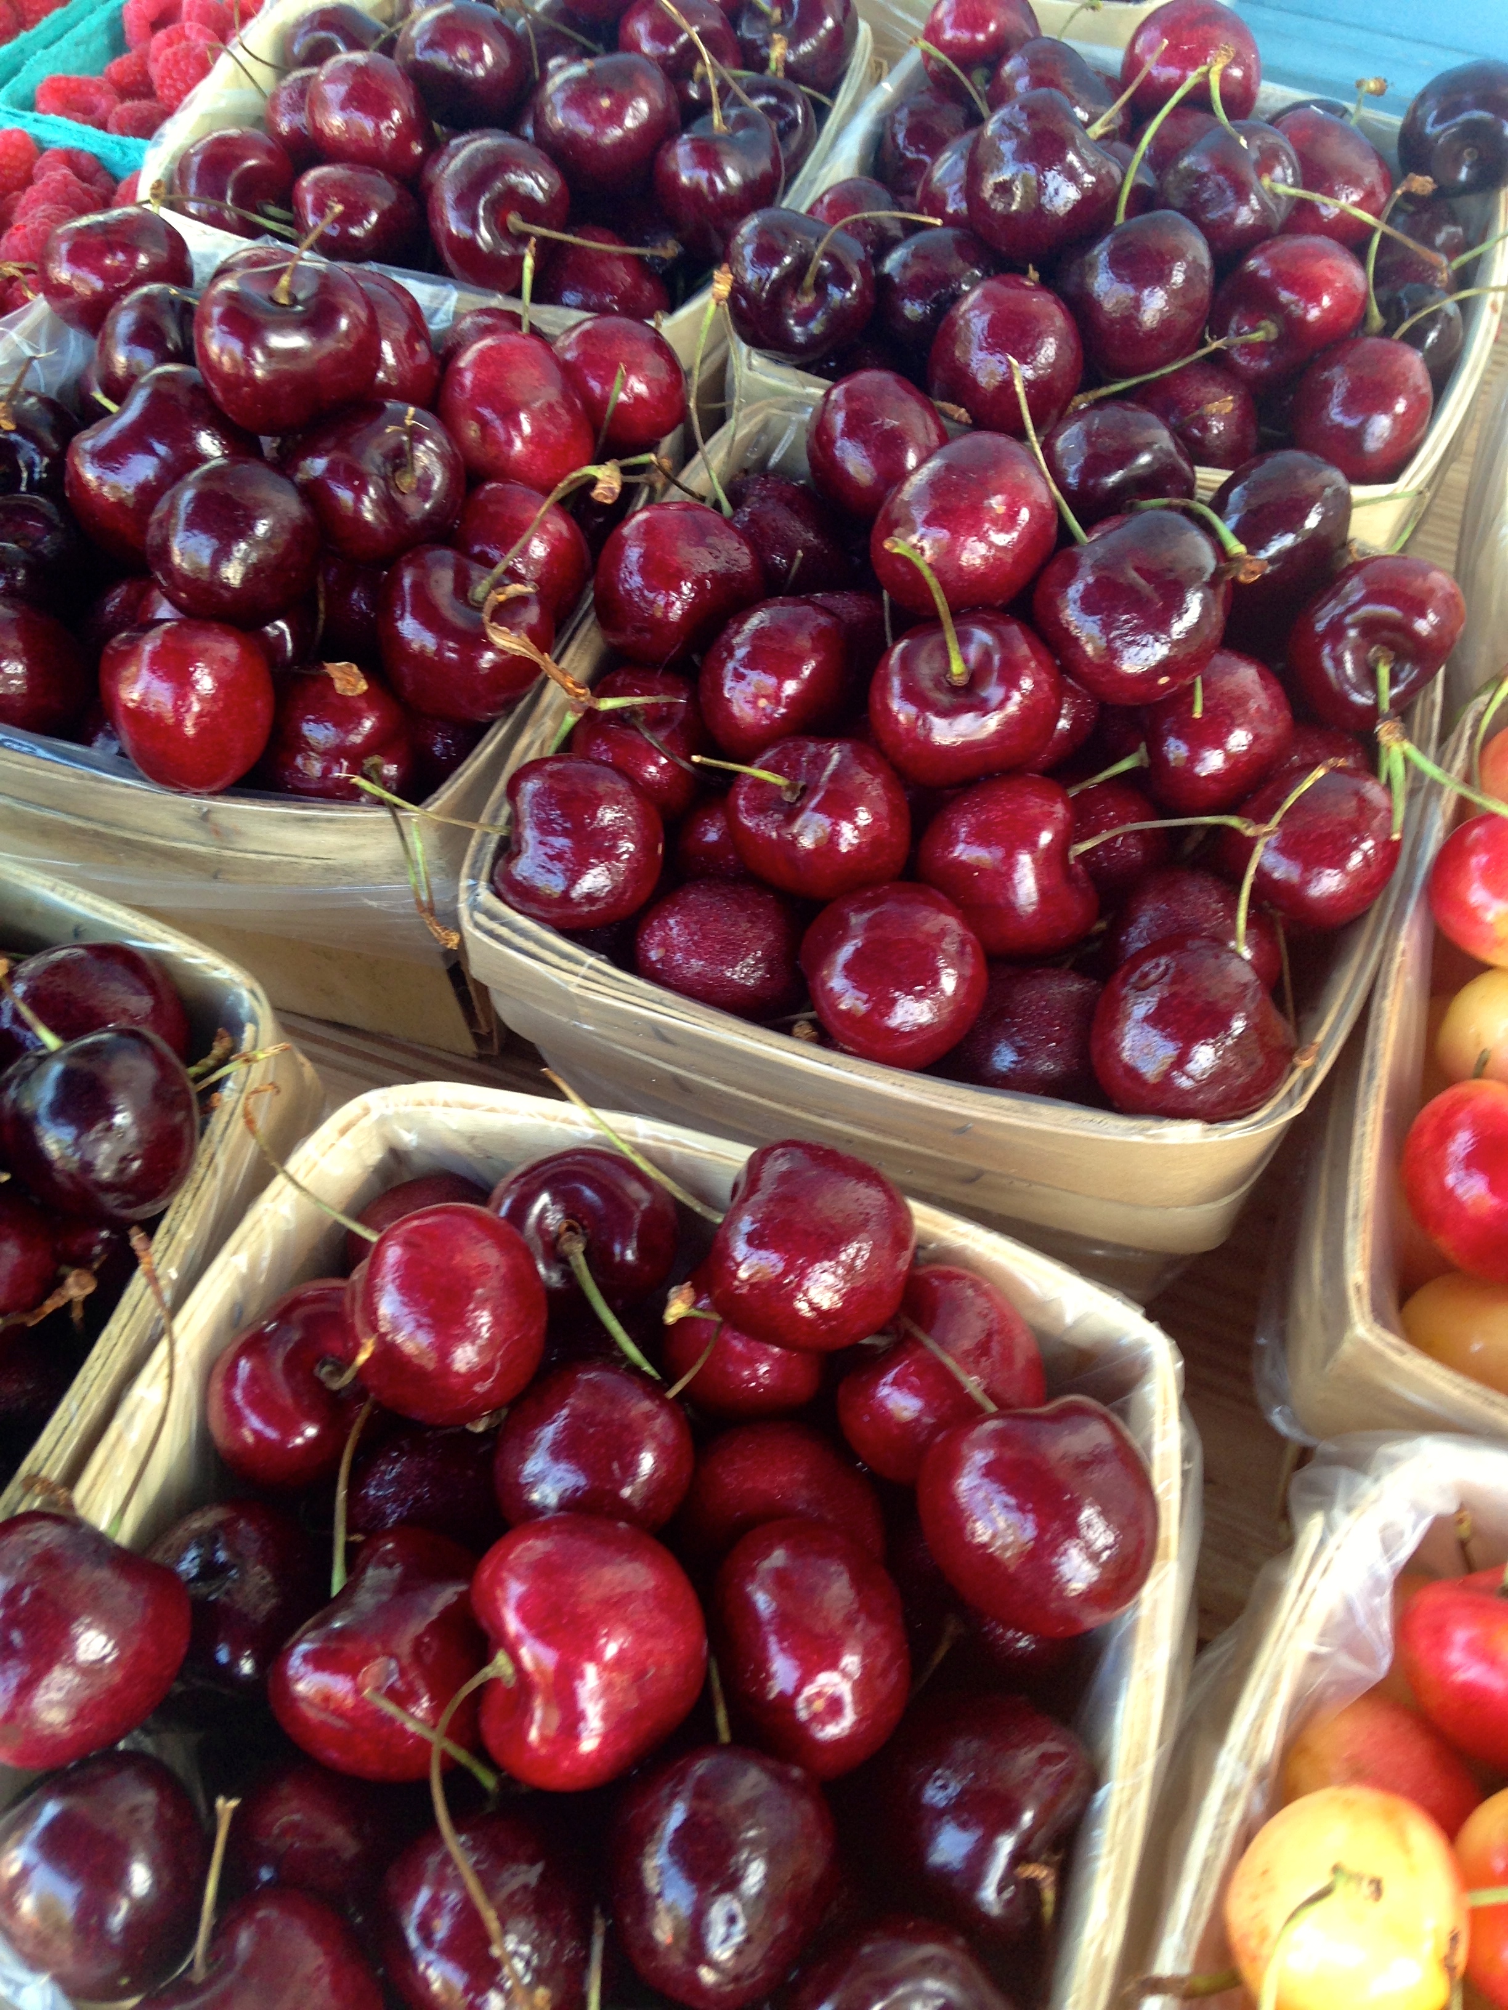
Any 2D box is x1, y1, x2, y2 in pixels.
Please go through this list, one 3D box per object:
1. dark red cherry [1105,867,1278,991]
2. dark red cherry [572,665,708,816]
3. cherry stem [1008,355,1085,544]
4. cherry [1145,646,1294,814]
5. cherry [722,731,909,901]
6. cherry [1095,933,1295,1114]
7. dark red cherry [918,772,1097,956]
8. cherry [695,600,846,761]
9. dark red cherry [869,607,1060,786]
[{"bbox_3d":[0.063,-0.008,0.276,0.026,0.024,0.025,-4,57,0],"label":"dark red cherry"},{"bbox_3d":[-0.017,-0.041,0.300,0.024,0.022,0.024,-1,60,2],"label":"dark red cherry"},{"bbox_3d":[0.047,-0.089,0.308,0.003,0.034,0.002,-28,23,0],"label":"cherry stem"},{"bbox_3d":[0.072,-0.043,0.298,0.025,0.025,0.025,0,53,0],"label":"cherry"},{"bbox_3d":[0.009,-0.027,0.279,0.027,0.025,0.025,-5,73,21],"label":"cherry"},{"bbox_3d":[0.058,0.003,0.254,0.027,0.025,0.025,-4,57,0],"label":"cherry"},{"bbox_3d":[0.036,-0.020,0.272,0.024,0.025,0.026,-13,84,3],"label":"dark red cherry"},{"bbox_3d":[0.003,-0.051,0.298,0.022,0.025,0.024,28,29,-7],"label":"cherry"},{"bbox_3d":[0.030,-0.044,0.276,0.027,0.025,0.025,-4,57,0],"label":"dark red cherry"}]

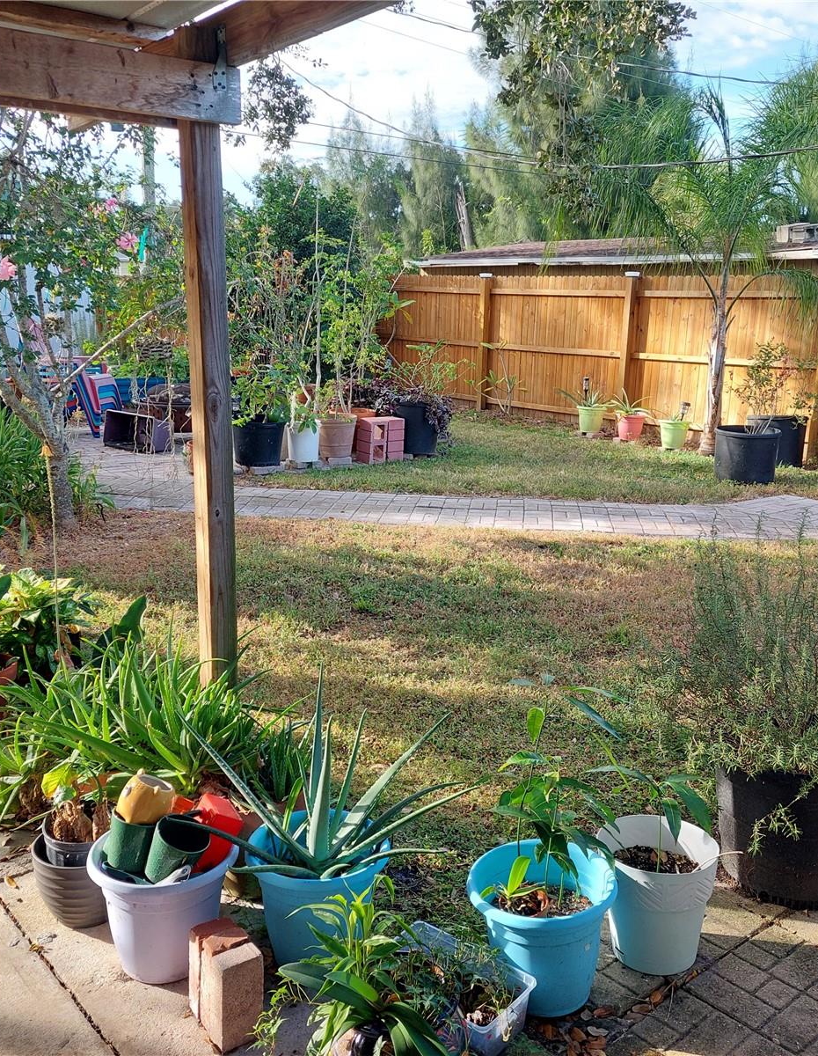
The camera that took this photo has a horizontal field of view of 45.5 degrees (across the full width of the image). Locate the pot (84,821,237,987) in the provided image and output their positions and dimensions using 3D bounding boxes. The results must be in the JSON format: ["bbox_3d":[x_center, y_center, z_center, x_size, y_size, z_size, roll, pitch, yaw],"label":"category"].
[{"bbox_3d":[-0.601,0.924,2.416,0.350,0.285,0.350,0,13,0],"label":"pot"}]

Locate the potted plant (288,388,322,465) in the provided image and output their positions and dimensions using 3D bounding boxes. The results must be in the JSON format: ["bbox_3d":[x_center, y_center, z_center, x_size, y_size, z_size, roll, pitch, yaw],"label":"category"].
[{"bbox_3d":[-0.985,-0.972,9.211,0.320,0.700,0.310,1,13,0],"label":"potted plant"}]

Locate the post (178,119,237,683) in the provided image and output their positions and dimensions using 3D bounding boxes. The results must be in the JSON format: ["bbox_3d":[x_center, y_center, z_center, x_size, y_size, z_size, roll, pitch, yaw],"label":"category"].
[{"bbox_3d":[-0.642,-0.211,3.130,0.090,2.130,0.090,-9,17,-36],"label":"post"}]

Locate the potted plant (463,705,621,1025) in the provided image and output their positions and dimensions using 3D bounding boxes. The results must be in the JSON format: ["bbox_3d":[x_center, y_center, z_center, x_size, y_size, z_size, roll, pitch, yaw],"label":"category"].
[{"bbox_3d":[0.312,0.759,2.283,0.350,0.700,0.360,2,13,9],"label":"potted plant"}]

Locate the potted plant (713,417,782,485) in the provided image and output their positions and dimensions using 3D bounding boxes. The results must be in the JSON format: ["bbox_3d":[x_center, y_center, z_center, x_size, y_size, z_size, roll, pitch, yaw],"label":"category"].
[{"bbox_3d":[3.058,-0.660,8.811,0.560,0.460,0.560,0,13,0],"label":"potted plant"}]

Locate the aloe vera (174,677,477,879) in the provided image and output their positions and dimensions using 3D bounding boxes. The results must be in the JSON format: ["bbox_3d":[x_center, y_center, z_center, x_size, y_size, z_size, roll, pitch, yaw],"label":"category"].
[{"bbox_3d":[-0.200,0.606,2.409,0.730,0.510,0.600,1,13,0],"label":"aloe vera"}]

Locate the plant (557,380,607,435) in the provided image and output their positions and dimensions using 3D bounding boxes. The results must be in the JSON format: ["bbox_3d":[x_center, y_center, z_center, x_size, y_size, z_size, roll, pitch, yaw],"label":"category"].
[{"bbox_3d":[2.011,-1.363,11.118,0.540,0.560,0.500,3,13,10],"label":"plant"}]

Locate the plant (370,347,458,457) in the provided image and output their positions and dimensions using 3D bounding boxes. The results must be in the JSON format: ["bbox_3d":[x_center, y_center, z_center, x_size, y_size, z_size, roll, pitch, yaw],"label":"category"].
[{"bbox_3d":[0.059,-1.238,9.658,0.860,1.060,0.760,1,13,0],"label":"plant"}]

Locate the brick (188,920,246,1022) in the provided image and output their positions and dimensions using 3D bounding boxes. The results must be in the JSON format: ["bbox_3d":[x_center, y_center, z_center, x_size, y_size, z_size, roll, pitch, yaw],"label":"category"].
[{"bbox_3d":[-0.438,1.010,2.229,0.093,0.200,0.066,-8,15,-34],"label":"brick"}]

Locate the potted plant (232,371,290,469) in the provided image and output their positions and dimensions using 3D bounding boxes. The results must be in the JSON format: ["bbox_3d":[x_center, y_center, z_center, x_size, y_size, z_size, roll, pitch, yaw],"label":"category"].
[{"bbox_3d":[-1.405,-1.004,9.138,0.580,0.860,0.580,0,13,0],"label":"potted plant"}]

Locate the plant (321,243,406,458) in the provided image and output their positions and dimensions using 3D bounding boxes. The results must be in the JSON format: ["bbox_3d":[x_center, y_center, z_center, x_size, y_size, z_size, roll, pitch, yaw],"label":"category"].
[{"bbox_3d":[-0.434,-1.667,9.269,0.830,2.000,0.750,1,13,0],"label":"plant"}]

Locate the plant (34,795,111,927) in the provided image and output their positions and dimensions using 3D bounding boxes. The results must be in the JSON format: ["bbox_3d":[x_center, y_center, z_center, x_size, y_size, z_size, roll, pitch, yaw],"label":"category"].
[{"bbox_3d":[-0.868,0.861,2.571,0.235,0.335,0.235,0,13,0],"label":"plant"}]

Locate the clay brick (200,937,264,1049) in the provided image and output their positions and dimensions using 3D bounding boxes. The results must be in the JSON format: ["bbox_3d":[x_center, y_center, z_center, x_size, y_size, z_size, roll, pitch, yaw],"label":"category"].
[{"bbox_3d":[-0.397,1.035,2.181,0.097,0.200,0.105,-10,16,-38],"label":"clay brick"}]

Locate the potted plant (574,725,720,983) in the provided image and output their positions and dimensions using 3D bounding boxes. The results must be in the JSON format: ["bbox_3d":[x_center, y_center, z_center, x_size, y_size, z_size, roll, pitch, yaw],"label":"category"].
[{"bbox_3d":[0.594,0.789,2.440,0.350,0.600,0.350,4,13,16],"label":"potted plant"}]

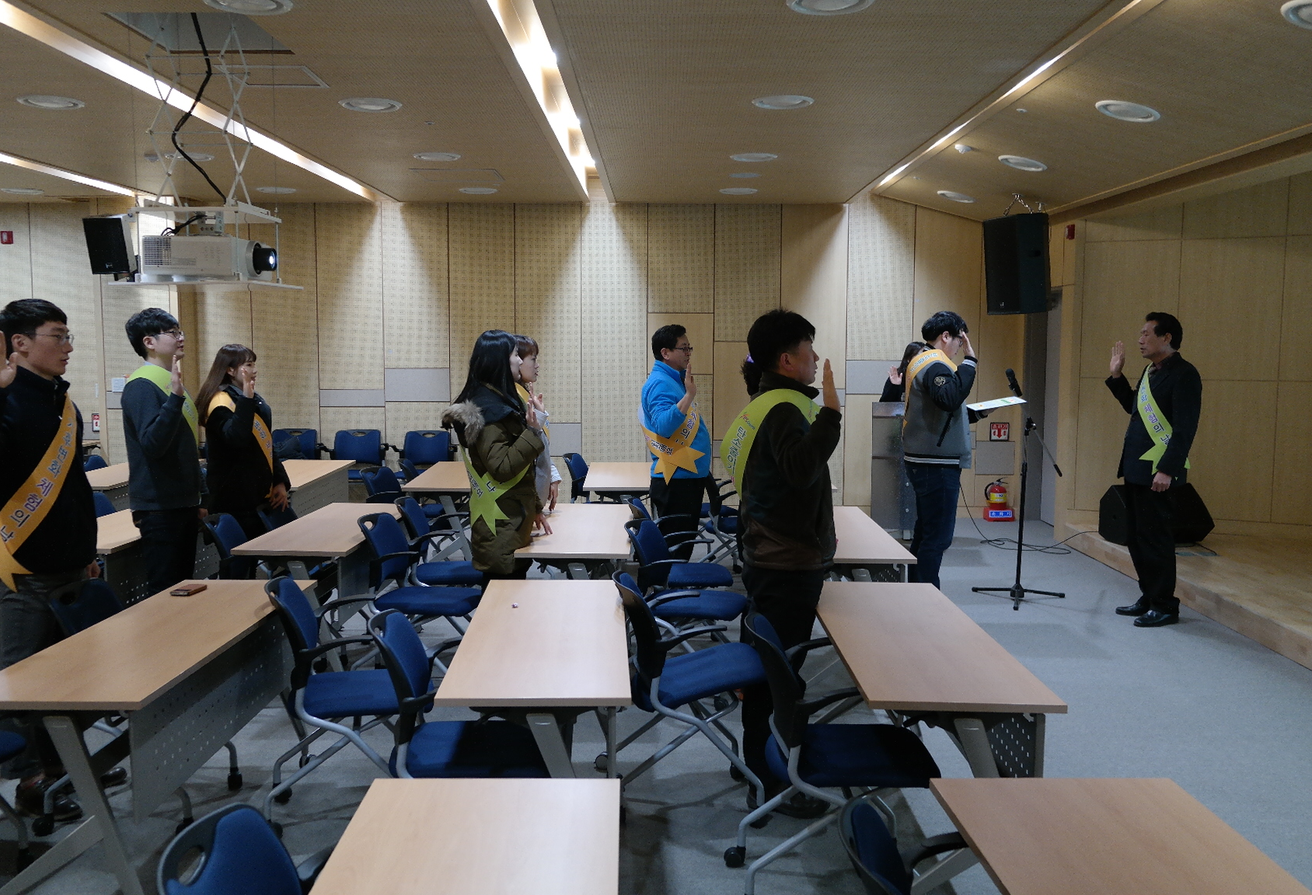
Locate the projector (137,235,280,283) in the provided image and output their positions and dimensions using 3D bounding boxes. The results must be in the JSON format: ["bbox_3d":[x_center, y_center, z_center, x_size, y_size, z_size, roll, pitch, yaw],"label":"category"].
[{"bbox_3d":[-1.814,-0.768,4.633,0.480,0.185,0.420,0,6,0],"label":"projector"}]

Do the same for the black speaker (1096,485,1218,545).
[{"bbox_3d":[3.817,0.503,8.528,0.600,0.410,0.500,-1,5,-12],"label":"black speaker"}]

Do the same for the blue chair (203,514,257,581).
[{"bbox_3d":[-1.789,0.696,5.142,0.560,0.815,0.570,0,5,0],"label":"blue chair"}]

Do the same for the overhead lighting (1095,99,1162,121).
[{"bbox_3d":[2.412,-1.721,5.724,0.315,0.050,0.315,14,5,-1],"label":"overhead lighting"}]

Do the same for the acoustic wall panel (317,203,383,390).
[{"bbox_3d":[-2.722,-1.341,9.973,0.590,1.659,0.030,0,5,0],"label":"acoustic wall panel"}]

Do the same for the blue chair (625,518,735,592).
[{"bbox_3d":[0.103,0.734,5.197,0.570,0.830,0.550,2,5,14],"label":"blue chair"}]

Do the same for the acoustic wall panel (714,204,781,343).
[{"bbox_3d":[0.861,-1.630,10.476,0.617,1.289,0.040,0,5,0],"label":"acoustic wall panel"}]

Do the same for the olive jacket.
[{"bbox_3d":[-0.741,0.144,5.084,0.450,0.859,0.500,0,5,-8],"label":"olive jacket"}]

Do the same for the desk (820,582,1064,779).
[{"bbox_3d":[0.792,0.939,3.574,0.511,0.722,1.462,0,5,1],"label":"desk"}]

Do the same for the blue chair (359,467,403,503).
[{"bbox_3d":[-1.526,0.534,7.088,0.580,0.830,0.570,2,6,13],"label":"blue chair"}]

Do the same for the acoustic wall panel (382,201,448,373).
[{"bbox_3d":[-2.135,-1.436,9.961,0.590,1.467,0.030,0,5,0],"label":"acoustic wall panel"}]

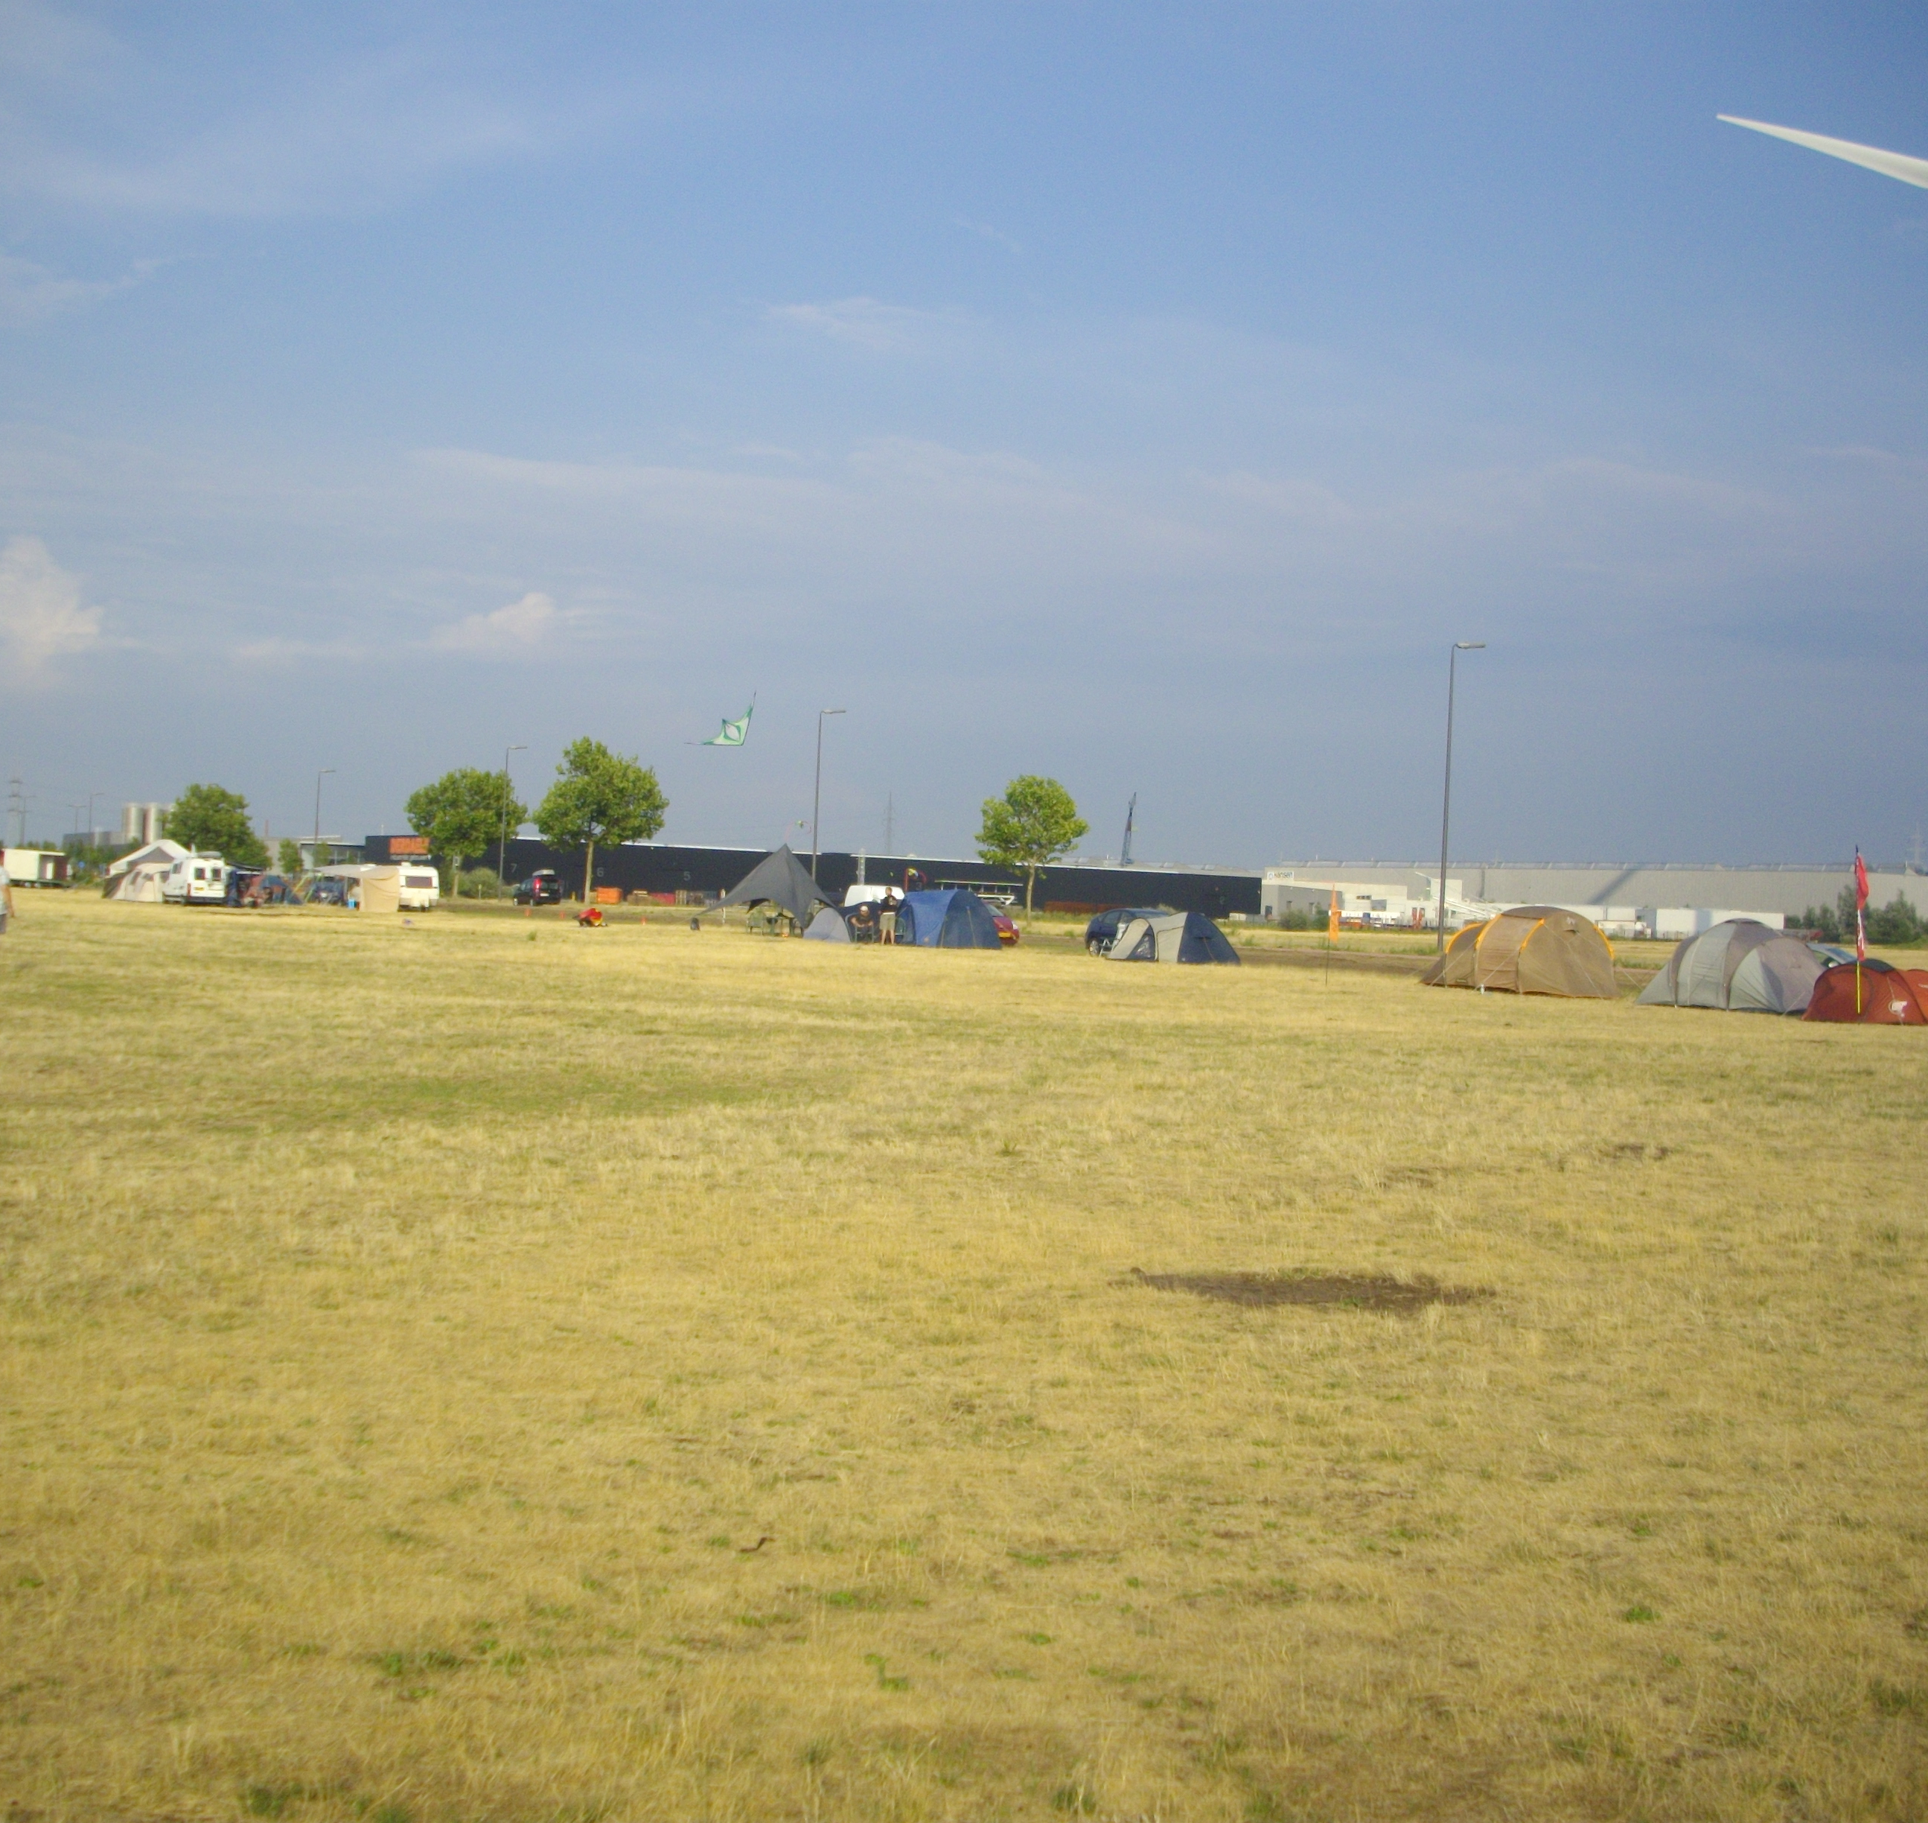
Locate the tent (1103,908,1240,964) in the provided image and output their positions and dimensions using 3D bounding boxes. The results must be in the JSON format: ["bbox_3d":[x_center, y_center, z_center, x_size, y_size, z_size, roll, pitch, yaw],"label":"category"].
[{"bbox_3d":[6.002,0.704,75.000,3.400,1.573,2.400,2,0,-22],"label":"tent"}]

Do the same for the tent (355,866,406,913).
[{"bbox_3d":[-31.015,-1.109,138.000,2.350,2.350,2.700,2,0,6],"label":"tent"}]

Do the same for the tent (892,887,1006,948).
[{"bbox_3d":[-0.422,0.271,82.500,3.000,1.830,2.500,2,0,-22],"label":"tent"}]

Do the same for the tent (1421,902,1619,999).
[{"bbox_3d":[11.929,0.820,55.800,2.500,1.884,4.700,2,0,-17],"label":"tent"}]

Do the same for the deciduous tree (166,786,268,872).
[{"bbox_3d":[-66.894,-6.867,232.000,9.000,9.157,9.000,2,0,0],"label":"deciduous tree"}]

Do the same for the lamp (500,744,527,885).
[{"bbox_3d":[-27.715,-5.496,160.000,1.400,9.600,0.350,2,0,-30],"label":"lamp"}]

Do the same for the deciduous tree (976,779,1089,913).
[{"bbox_3d":[3.157,-2.807,120.000,5.100,6.800,5.100,2,0,0],"label":"deciduous tree"}]

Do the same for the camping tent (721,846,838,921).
[{"bbox_3d":[-6.630,-0.773,94.000,4.900,3.195,4.900,2,0,21],"label":"camping tent"}]

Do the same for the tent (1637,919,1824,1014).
[{"bbox_3d":[14.759,1.056,49.800,2.200,1.720,3.700,2,0,-20],"label":"tent"}]

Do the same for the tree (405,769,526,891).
[{"bbox_3d":[-36.207,-5.702,188.000,8.600,9.344,8.600,2,0,0],"label":"tree"}]

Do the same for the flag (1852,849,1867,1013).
[{"bbox_3d":[14.631,0.373,42.500,0.260,2.827,0.150,2,0,0],"label":"flag"}]

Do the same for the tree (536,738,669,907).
[{"bbox_3d":[-22.674,-5.624,162.000,8.100,10.420,8.100,2,0,0],"label":"tree"}]

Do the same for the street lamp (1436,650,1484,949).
[{"bbox_3d":[16.277,-3.743,85.000,1.400,10.033,0.300,2,0,-28],"label":"street lamp"}]

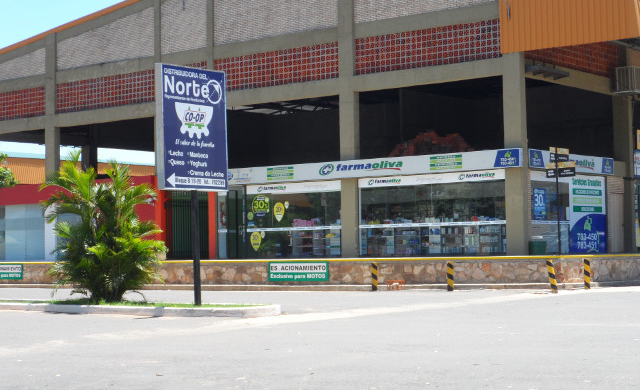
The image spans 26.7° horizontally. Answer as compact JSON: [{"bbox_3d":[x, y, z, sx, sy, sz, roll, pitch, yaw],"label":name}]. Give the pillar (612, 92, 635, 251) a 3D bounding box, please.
[{"bbox_3d":[10.730,-0.700,47.642,0.600,5.650,0.350,-3,-4,39],"label":"pillar"}]

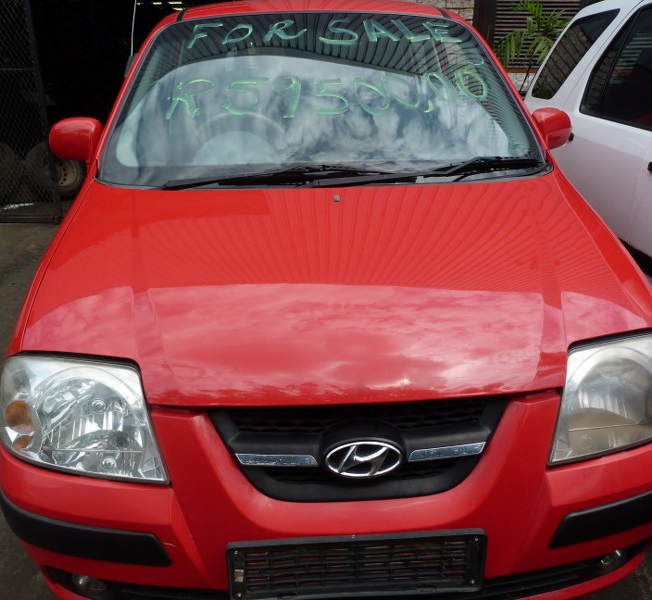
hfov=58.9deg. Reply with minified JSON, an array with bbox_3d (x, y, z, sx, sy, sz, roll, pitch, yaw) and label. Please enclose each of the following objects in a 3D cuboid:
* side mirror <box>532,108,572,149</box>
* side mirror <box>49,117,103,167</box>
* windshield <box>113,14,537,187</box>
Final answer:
[{"bbox_3d":[0.742,-0.555,1.903,0.175,0.140,0.120,-2,24,-3],"label":"side mirror"},{"bbox_3d":[-0.784,-0.503,1.810,0.175,0.140,0.120,-2,24,-3],"label":"side mirror"},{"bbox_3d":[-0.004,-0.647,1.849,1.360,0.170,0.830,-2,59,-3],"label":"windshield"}]

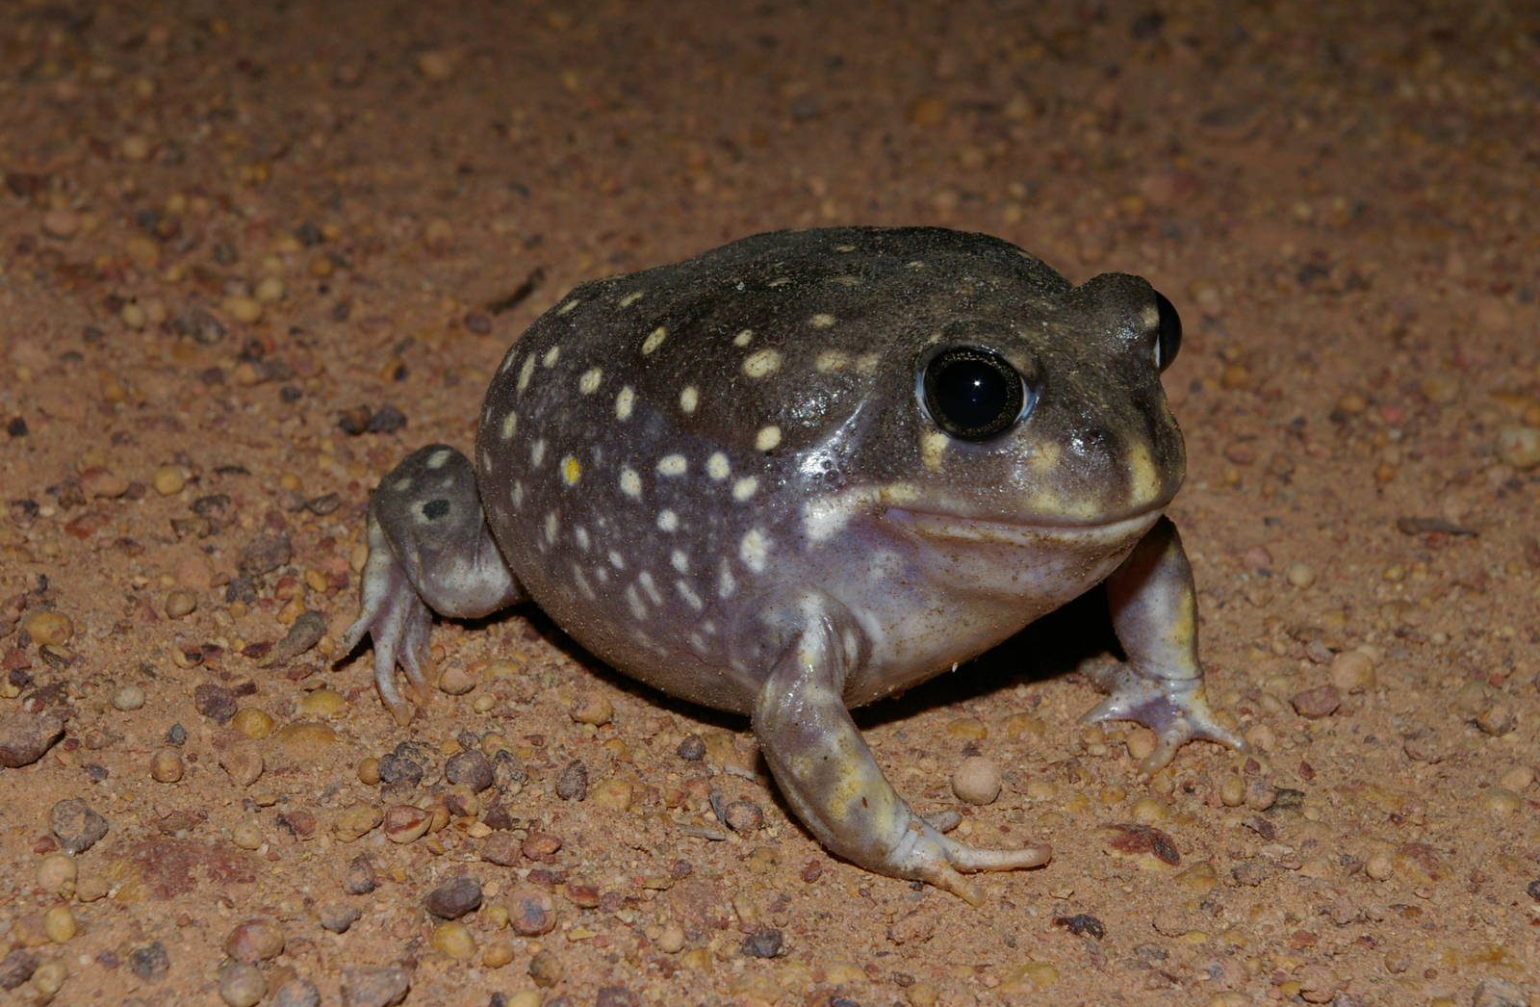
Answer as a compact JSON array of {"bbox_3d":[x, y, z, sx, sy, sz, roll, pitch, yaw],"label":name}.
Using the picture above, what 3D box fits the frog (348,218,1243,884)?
[{"bbox_3d":[0.003,-0.003,0.325,0.078,0.045,0.057,20,30,39],"label":"frog"}]

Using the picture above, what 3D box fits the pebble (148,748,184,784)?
[{"bbox_3d":[-0.049,0.021,0.285,0.003,0.003,0.003,0,25,0],"label":"pebble"}]

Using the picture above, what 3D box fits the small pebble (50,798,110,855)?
[{"bbox_3d":[-0.054,0.025,0.275,0.005,0.004,0.004,0,25,0],"label":"small pebble"}]

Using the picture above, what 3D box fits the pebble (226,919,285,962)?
[{"bbox_3d":[-0.038,0.033,0.261,0.004,0.003,0.004,0,25,0],"label":"pebble"}]

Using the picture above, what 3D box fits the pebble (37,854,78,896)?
[{"bbox_3d":[-0.059,0.031,0.288,0.003,0.003,0.004,0,28,0],"label":"pebble"}]

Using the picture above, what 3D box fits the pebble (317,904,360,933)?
[{"bbox_3d":[-0.032,0.031,0.264,0.003,0.002,0.003,0,25,0],"label":"pebble"}]

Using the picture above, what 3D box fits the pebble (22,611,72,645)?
[{"bbox_3d":[-0.067,0.012,0.324,0.005,0.003,0.004,0,28,0],"label":"pebble"}]

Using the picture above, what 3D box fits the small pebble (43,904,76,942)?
[{"bbox_3d":[-0.057,0.034,0.282,0.003,0.003,0.003,0,28,0],"label":"small pebble"}]

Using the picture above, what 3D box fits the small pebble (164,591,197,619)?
[{"bbox_3d":[-0.052,0.009,0.312,0.003,0.002,0.003,0,25,0],"label":"small pebble"}]

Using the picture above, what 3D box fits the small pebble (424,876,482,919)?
[{"bbox_3d":[-0.026,0.032,0.286,0.005,0.003,0.004,-9,29,-16],"label":"small pebble"}]

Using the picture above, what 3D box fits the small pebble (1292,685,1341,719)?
[{"bbox_3d":[0.049,0.018,0.313,0.004,0.003,0.004,0,28,0],"label":"small pebble"}]

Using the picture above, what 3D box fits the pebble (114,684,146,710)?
[{"bbox_3d":[-0.054,0.016,0.296,0.003,0.002,0.002,0,25,0],"label":"pebble"}]

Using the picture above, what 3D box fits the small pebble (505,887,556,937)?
[{"bbox_3d":[-0.019,0.033,0.283,0.004,0.004,0.004,0,28,0],"label":"small pebble"}]

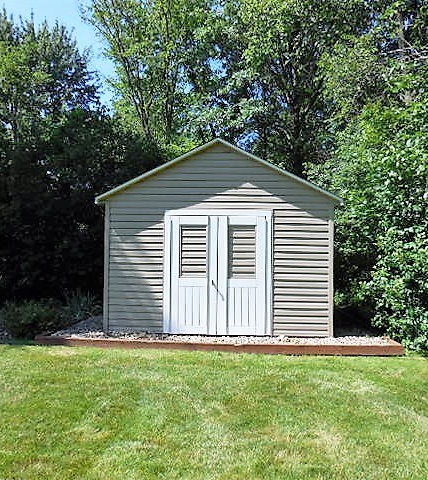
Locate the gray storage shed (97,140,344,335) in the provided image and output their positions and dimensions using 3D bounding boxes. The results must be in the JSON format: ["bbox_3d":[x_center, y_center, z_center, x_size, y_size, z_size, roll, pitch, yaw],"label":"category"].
[{"bbox_3d":[0.147,-0.004,8.940,3.830,3.090,3.500,1,-1,3],"label":"gray storage shed"}]

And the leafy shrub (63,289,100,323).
[{"bbox_3d":[-2.632,1.258,9.208,0.720,0.680,0.700,1,-1,3],"label":"leafy shrub"}]

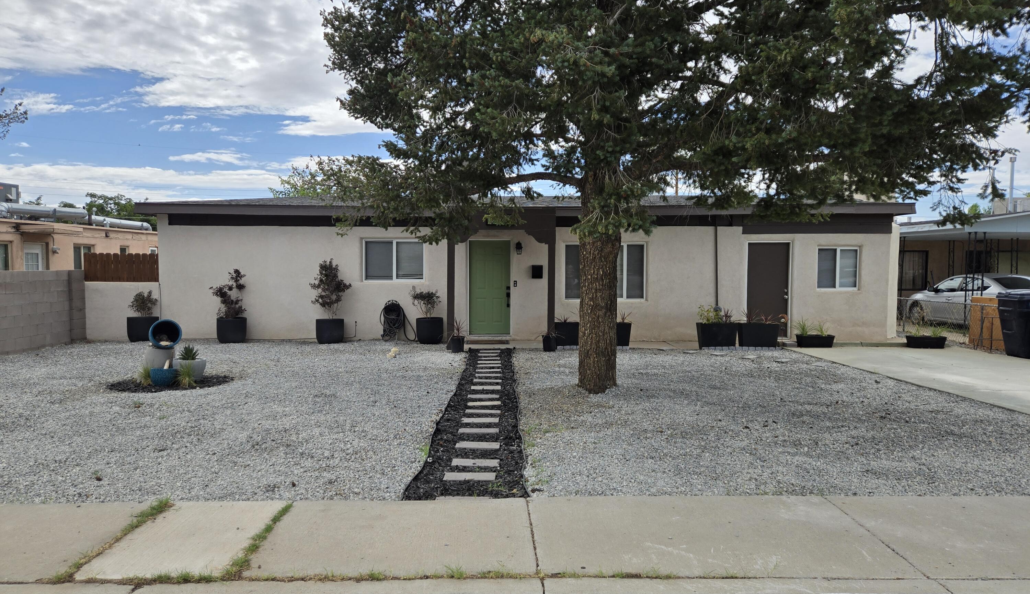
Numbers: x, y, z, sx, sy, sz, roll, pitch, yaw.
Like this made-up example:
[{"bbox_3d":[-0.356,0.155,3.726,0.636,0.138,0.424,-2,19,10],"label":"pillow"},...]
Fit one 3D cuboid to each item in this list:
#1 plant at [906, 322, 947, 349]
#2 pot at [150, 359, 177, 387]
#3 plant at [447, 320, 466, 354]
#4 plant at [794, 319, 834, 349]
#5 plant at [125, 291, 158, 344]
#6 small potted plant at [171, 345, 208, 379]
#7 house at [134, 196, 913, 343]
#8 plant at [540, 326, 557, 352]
[{"bbox_3d":[8.231,0.762,13.700,0.700,0.530,0.300,0,3,-1],"label":"plant"},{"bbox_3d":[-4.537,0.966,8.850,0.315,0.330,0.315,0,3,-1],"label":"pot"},{"bbox_3d":[-1.079,0.704,12.750,0.360,0.630,0.360,0,3,-1],"label":"plant"},{"bbox_3d":[6.030,0.725,13.750,0.720,0.600,0.300,0,3,-1],"label":"plant"},{"bbox_3d":[-7.608,0.389,14.000,0.600,1.070,0.580,0,3,-1],"label":"plant"},{"bbox_3d":[-4.429,0.881,9.300,0.420,0.480,0.420,0,3,-1],"label":"small potted plant"},{"bbox_3d":[0.250,-0.798,17.200,15.600,3.200,7.400,0,3,-1],"label":"house"},{"bbox_3d":[0.632,0.777,12.800,0.340,0.480,0.340,0,3,-1],"label":"plant"}]

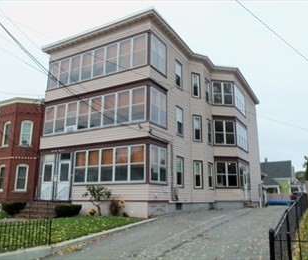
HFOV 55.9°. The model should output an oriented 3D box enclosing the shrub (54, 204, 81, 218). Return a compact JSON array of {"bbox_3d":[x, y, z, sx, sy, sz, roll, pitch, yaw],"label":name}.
[{"bbox_3d":[-4.105,3.948,13.965,1.200,0.680,1.060,-7,-15,29],"label":"shrub"}]

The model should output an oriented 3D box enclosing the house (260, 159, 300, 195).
[{"bbox_3d":[18.687,8.509,46.616,8.000,6.950,8.000,-7,-15,29],"label":"house"}]

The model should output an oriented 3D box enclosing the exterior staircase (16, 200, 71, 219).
[{"bbox_3d":[-5.758,4.141,15.138,2.950,0.860,1.400,-7,-15,29],"label":"exterior staircase"}]

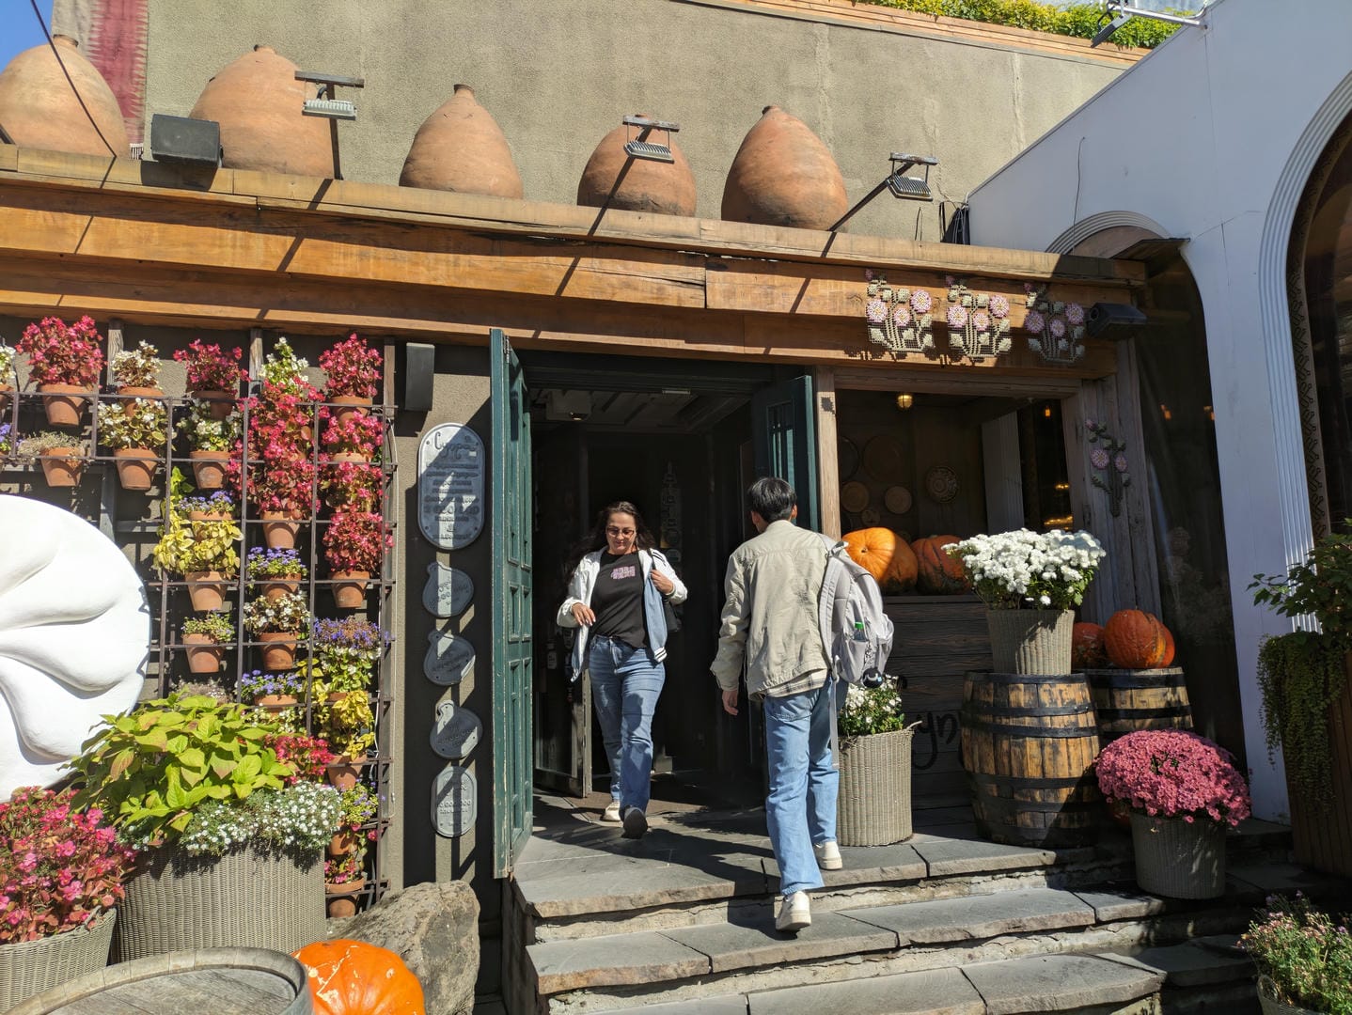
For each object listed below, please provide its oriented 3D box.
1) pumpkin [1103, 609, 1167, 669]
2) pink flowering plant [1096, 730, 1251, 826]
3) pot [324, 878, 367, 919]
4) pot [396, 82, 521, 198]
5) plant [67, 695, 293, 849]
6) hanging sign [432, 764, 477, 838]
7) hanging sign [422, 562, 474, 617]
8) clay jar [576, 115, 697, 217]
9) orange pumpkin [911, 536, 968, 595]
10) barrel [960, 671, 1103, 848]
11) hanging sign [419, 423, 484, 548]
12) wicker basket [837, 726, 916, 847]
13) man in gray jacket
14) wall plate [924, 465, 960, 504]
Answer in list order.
[{"bbox_3d":[2.213,0.632,4.710,0.295,0.285,0.295,1,-7,-17],"label":"pumpkin"},{"bbox_3d":[2.104,1.141,4.136,0.620,0.370,0.600,1,-7,-17],"label":"pink flowering plant"},{"bbox_3d":[-1.521,1.802,4.502,0.186,0.172,0.186,1,-7,-18],"label":"pot"},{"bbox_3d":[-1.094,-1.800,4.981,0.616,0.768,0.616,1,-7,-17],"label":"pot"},{"bbox_3d":[-1.649,0.884,3.283,0.680,0.500,0.620,1,-7,-17],"label":"plant"},{"bbox_3d":[-1.030,1.365,4.542,0.205,0.335,0.030,1,-7,-17],"label":"hanging sign"},{"bbox_3d":[-1.083,0.395,4.649,0.240,0.271,0.030,1,-7,-17],"label":"hanging sign"},{"bbox_3d":[-0.207,-1.772,5.219,0.630,0.700,0.630,-1,-7,0],"label":"clay jar"},{"bbox_3d":[1.583,0.348,5.773,0.380,0.370,0.380,1,-7,-17],"label":"orange pumpkin"},{"bbox_3d":[1.766,1.225,4.875,0.656,0.785,0.656,1,-7,-18],"label":"barrel"},{"bbox_3d":[-1.142,-0.106,4.970,0.336,0.643,0.025,1,-7,-18],"label":"hanging sign"},{"bbox_3d":[0.911,1.387,4.940,0.511,0.521,0.511,1,-7,-18],"label":"wicker basket"},{"bbox_3d":[0.409,0.760,4.095,0.530,1.760,0.560,-1,-7,-7],"label":"man in gray jacket"},{"bbox_3d":[1.789,-0.159,6.574,0.272,0.272,0.040,1,-7,-17],"label":"wall plate"}]

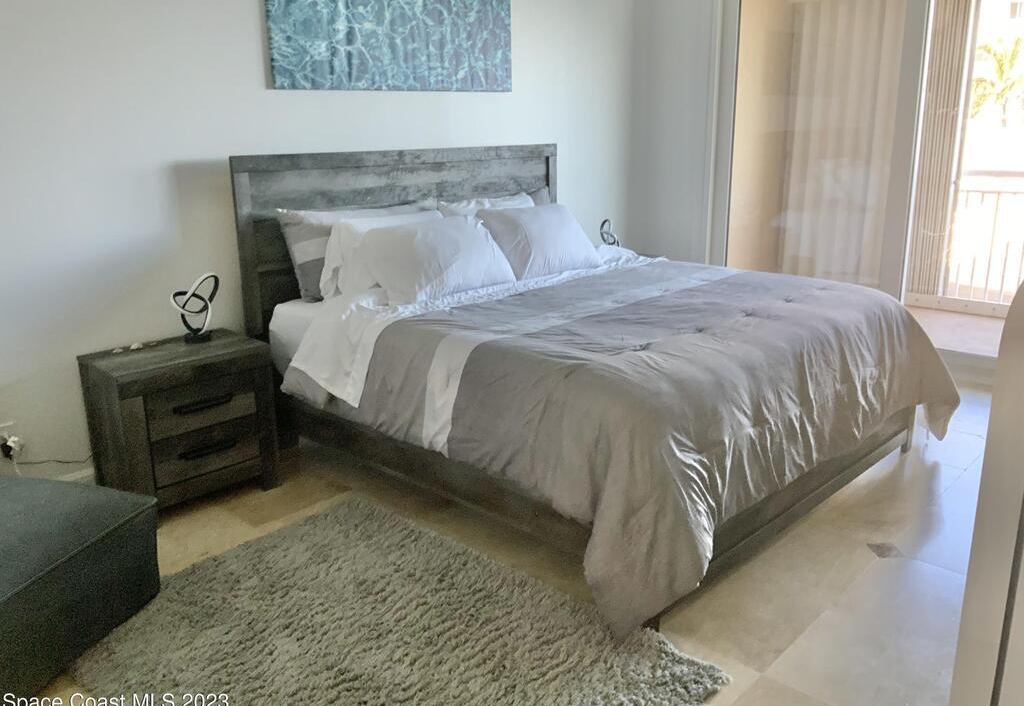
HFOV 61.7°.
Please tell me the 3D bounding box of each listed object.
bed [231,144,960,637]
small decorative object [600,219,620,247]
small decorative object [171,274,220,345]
[{"bbox_3d":[0.337,-0.188,3.725,2.240,1.346,2.190,13,20,43],"label":"bed"},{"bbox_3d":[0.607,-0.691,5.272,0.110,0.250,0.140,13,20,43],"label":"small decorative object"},{"bbox_3d":[-1.280,-0.178,3.491,0.110,0.255,0.162,13,20,43],"label":"small decorative object"}]

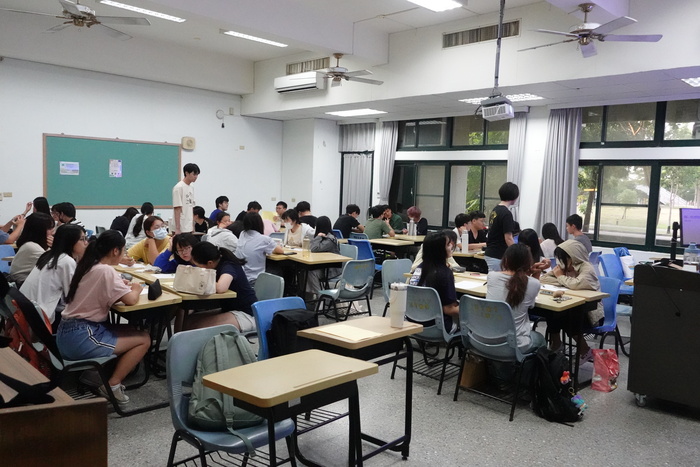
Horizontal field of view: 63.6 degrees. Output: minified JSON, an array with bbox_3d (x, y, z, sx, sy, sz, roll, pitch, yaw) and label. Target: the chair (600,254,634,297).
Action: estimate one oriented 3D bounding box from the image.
[{"bbox_3d":[3.114,0.686,6.410,0.480,0.795,0.540,-3,7,-45],"label":"chair"}]

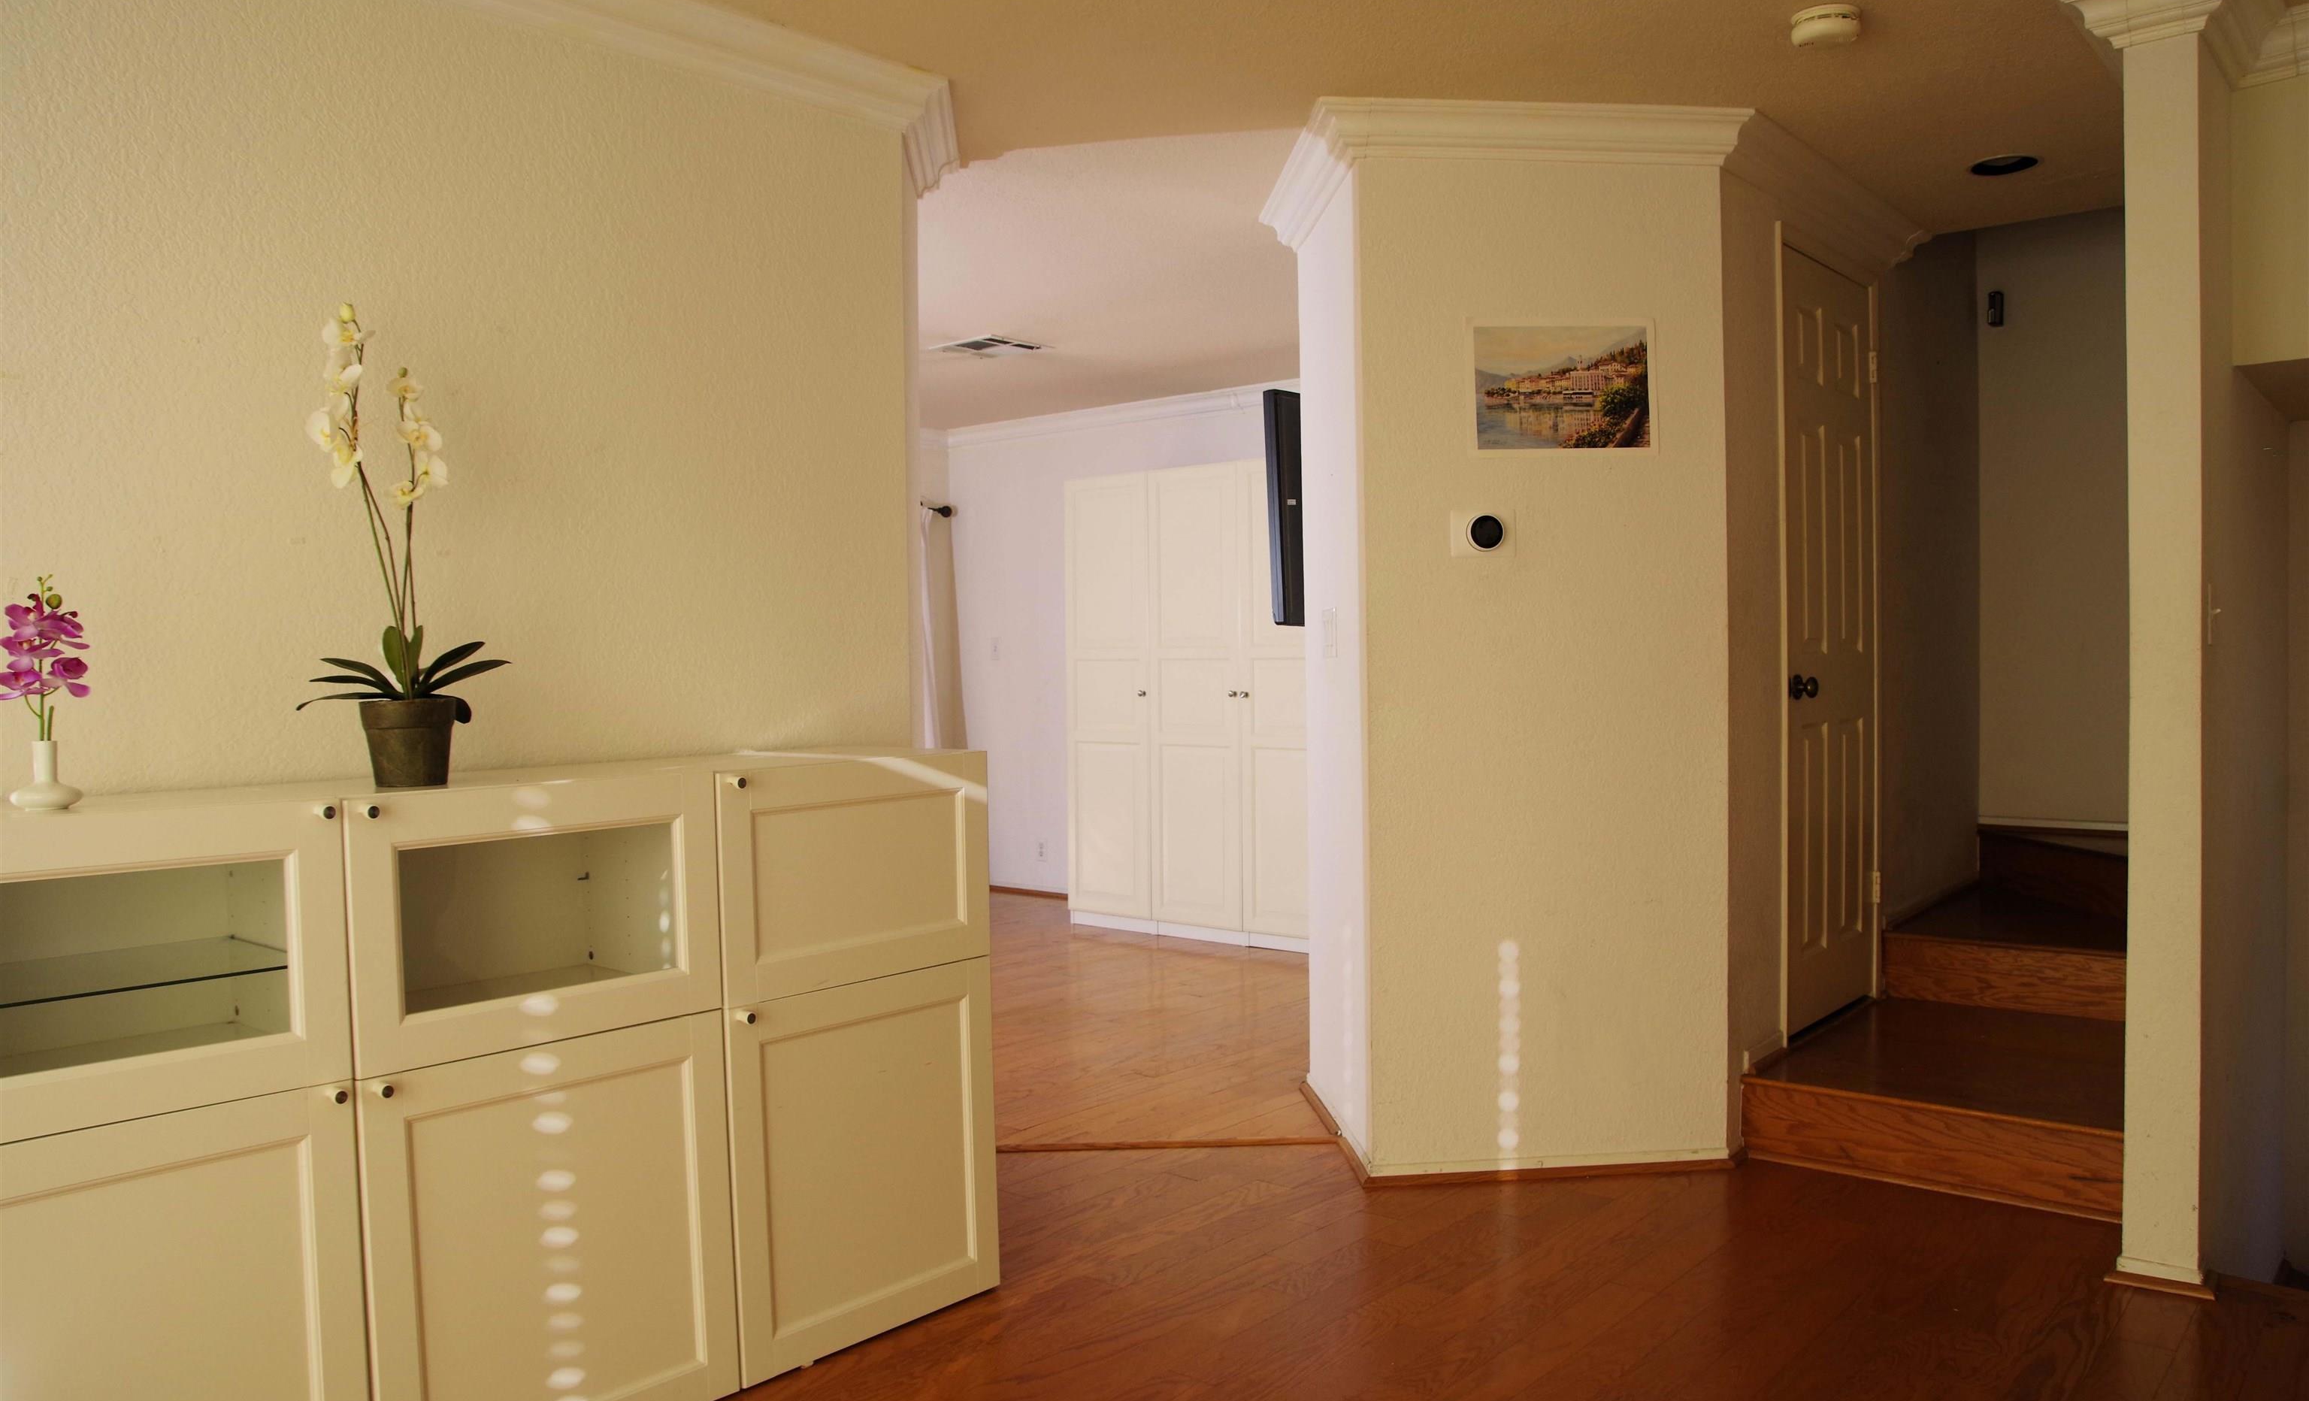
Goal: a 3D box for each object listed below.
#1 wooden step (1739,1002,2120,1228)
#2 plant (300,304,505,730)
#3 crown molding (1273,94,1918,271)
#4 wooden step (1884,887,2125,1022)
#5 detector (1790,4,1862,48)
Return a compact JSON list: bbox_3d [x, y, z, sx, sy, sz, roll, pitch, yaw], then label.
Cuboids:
[{"bbox_3d":[2.100,0.985,4.010,0.840,0.188,1.130,0,2,40],"label":"wooden step"},{"bbox_3d":[-1.135,-0.285,2.413,0.300,0.625,0.240,-2,2,-25],"label":"plant"},{"bbox_3d":[1.337,-1.296,4.127,2.023,0.105,1.053,-1,1,-5],"label":"crown molding"},{"bbox_3d":[2.861,0.763,4.905,0.840,0.188,1.250,0,2,40],"label":"wooden step"},{"bbox_3d":[1.303,-1.303,3.106,0.123,0.040,0.123,0,2,40],"label":"detector"}]

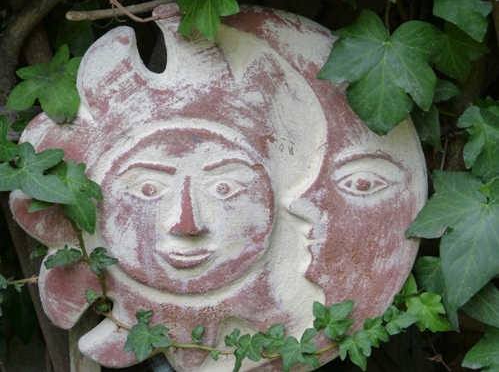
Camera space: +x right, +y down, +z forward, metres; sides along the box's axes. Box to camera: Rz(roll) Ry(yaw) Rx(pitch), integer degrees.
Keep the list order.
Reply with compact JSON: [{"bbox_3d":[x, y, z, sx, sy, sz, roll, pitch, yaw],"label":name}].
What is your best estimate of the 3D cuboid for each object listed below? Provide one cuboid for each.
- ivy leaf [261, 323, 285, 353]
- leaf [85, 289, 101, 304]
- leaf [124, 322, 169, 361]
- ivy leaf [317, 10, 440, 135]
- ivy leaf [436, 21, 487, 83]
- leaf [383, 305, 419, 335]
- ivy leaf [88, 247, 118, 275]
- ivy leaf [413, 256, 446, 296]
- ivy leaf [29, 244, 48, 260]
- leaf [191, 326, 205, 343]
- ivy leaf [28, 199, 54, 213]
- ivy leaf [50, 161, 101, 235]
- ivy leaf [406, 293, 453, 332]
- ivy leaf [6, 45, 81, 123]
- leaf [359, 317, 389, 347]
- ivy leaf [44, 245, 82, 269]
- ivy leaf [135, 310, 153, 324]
[{"bbox_3d":[0.017,0.115,1.720,0.018,0.023,0.007,0,6,0],"label":"ivy leaf"},{"bbox_3d":[-0.119,0.084,1.730,0.011,0.011,0.005,0,6,0],"label":"leaf"},{"bbox_3d":[-0.078,0.117,1.720,0.036,0.030,0.010,0,6,0],"label":"leaf"},{"bbox_3d":[0.088,-0.078,1.560,0.084,0.087,0.019,0,-18,0],"label":"ivy leaf"},{"bbox_3d":[0.164,-0.107,1.790,0.050,0.052,0.015,0,6,0],"label":"ivy leaf"},{"bbox_3d":[0.106,0.094,1.590,0.025,0.021,0.007,-1,-25,-10],"label":"leaf"},{"bbox_3d":[-0.101,0.052,1.585,0.020,0.020,0.007,-1,-30,-5],"label":"ivy leaf"},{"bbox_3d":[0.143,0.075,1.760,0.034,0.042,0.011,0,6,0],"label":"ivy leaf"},{"bbox_3d":[-0.150,0.047,1.620,0.013,0.012,0.004,0,-25,0],"label":"ivy leaf"},{"bbox_3d":[-0.039,0.113,1.730,0.011,0.014,0.005,0,6,0],"label":"leaf"},{"bbox_3d":[-0.156,0.013,1.720,0.023,0.015,0.007,0,6,0],"label":"ivy leaf"},{"bbox_3d":[-0.132,0.008,1.710,0.044,0.056,0.015,0,6,0],"label":"ivy leaf"},{"bbox_3d":[0.127,0.089,1.600,0.032,0.028,0.007,-1,-20,-10],"label":"ivy leaf"},{"bbox_3d":[-0.156,-0.077,1.730,0.057,0.059,0.017,0,6,0],"label":"ivy leaf"},{"bbox_3d":[0.095,0.111,1.730,0.023,0.023,0.008,0,6,0],"label":"leaf"},{"bbox_3d":[-0.129,0.050,1.580,0.026,0.007,0.018,1,50,5],"label":"ivy leaf"},{"bbox_3d":[-0.073,0.091,1.585,0.012,0.011,0.004,0,-30,0],"label":"ivy leaf"}]

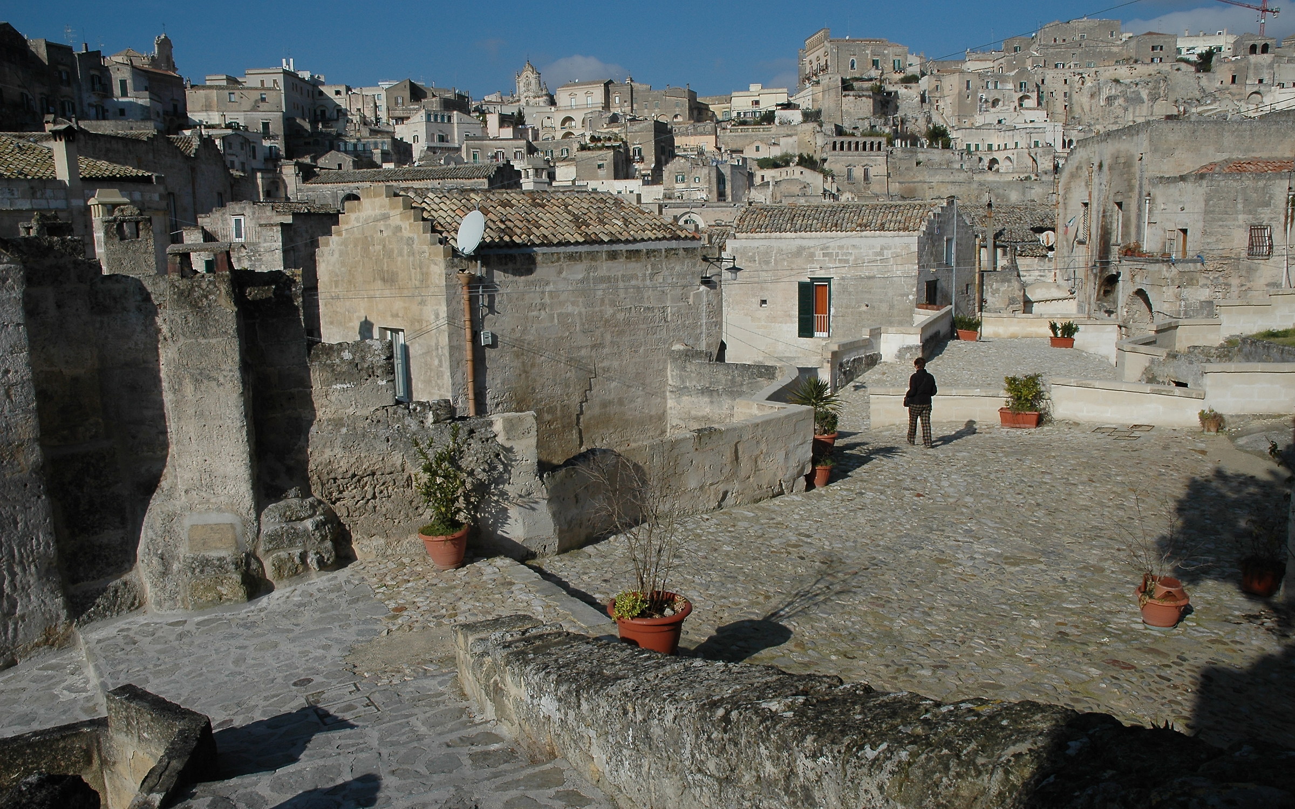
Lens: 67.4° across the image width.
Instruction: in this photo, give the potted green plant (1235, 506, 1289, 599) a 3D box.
[{"bbox_3d":[6.135,1.471,9.700,0.392,0.827,0.372,-1,9,0],"label":"potted green plant"}]

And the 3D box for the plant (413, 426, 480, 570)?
[{"bbox_3d":[-2.136,0.984,10.350,0.625,1.434,0.594,-1,9,0],"label":"plant"}]

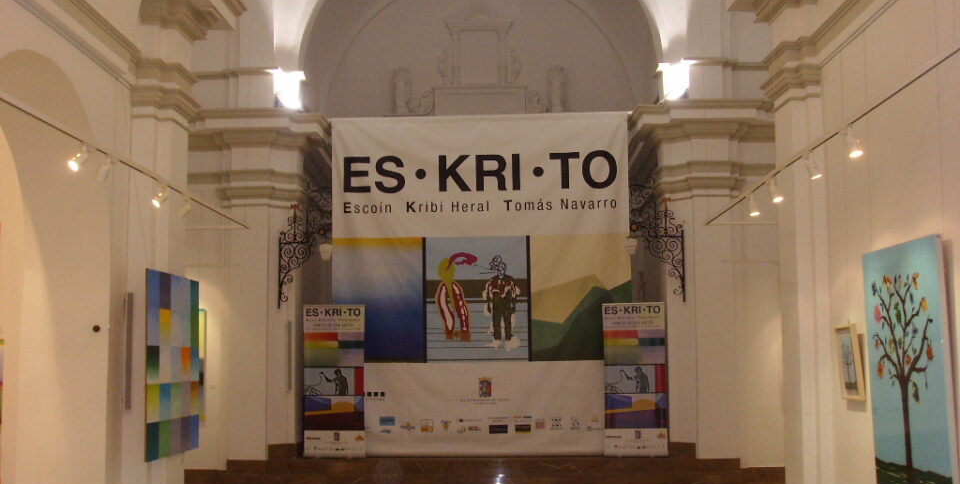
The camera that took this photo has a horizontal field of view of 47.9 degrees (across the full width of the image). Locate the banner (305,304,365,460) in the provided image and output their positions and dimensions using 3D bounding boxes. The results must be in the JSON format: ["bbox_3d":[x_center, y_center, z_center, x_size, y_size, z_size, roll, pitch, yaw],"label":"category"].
[{"bbox_3d":[-1.931,1.837,14.326,0.825,2.020,0.160,-1,-6,1],"label":"banner"}]

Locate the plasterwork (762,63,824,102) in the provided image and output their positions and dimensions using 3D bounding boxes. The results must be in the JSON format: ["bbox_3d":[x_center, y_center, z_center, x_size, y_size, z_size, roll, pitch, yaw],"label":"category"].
[{"bbox_3d":[2.557,-1.263,8.846,0.291,0.181,0.844,-1,-6,1],"label":"plasterwork"}]

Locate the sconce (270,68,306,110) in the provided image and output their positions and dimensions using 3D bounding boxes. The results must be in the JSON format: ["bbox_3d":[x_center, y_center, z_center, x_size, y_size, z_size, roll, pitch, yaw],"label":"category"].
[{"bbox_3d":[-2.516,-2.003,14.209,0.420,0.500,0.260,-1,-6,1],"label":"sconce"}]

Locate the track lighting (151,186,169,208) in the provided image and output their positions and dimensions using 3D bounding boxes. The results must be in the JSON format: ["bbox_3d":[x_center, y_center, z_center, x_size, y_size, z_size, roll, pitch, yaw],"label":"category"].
[{"bbox_3d":[-2.460,-0.342,8.300,0.085,0.160,0.115,-6,-9,42],"label":"track lighting"}]

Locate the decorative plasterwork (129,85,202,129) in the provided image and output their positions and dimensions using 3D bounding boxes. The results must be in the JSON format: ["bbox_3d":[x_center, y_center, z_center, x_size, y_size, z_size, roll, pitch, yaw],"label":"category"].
[{"bbox_3d":[-2.629,-1.099,9.059,0.362,0.251,0.834,-1,-6,1],"label":"decorative plasterwork"}]

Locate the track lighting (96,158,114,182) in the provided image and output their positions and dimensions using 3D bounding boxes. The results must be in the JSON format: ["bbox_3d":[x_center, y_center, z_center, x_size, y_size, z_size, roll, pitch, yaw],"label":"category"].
[{"bbox_3d":[-2.482,-0.481,7.170,0.110,0.165,0.085,1,-6,-14],"label":"track lighting"}]

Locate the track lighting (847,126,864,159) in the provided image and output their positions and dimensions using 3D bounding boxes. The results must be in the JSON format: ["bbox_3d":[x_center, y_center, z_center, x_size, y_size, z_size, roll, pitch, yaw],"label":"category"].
[{"bbox_3d":[2.307,-0.611,6.646,0.085,0.185,0.095,3,-7,-32],"label":"track lighting"}]

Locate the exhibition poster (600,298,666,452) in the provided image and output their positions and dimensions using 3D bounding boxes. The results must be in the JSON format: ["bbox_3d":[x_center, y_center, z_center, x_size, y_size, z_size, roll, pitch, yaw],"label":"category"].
[{"bbox_3d":[2.046,1.807,14.250,0.835,2.020,0.160,-1,-6,1],"label":"exhibition poster"}]

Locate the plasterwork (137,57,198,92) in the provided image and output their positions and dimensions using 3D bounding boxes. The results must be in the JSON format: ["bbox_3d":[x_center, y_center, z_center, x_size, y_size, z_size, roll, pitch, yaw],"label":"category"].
[{"bbox_3d":[-2.616,-1.343,9.090,0.312,0.181,0.784,-1,-6,1],"label":"plasterwork"}]

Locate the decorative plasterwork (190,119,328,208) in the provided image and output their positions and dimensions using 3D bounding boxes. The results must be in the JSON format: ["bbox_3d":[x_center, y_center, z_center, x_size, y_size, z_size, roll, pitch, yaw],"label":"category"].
[{"bbox_3d":[-2.819,-1.011,14.091,1.683,1.168,0.841,-1,-6,1],"label":"decorative plasterwork"}]

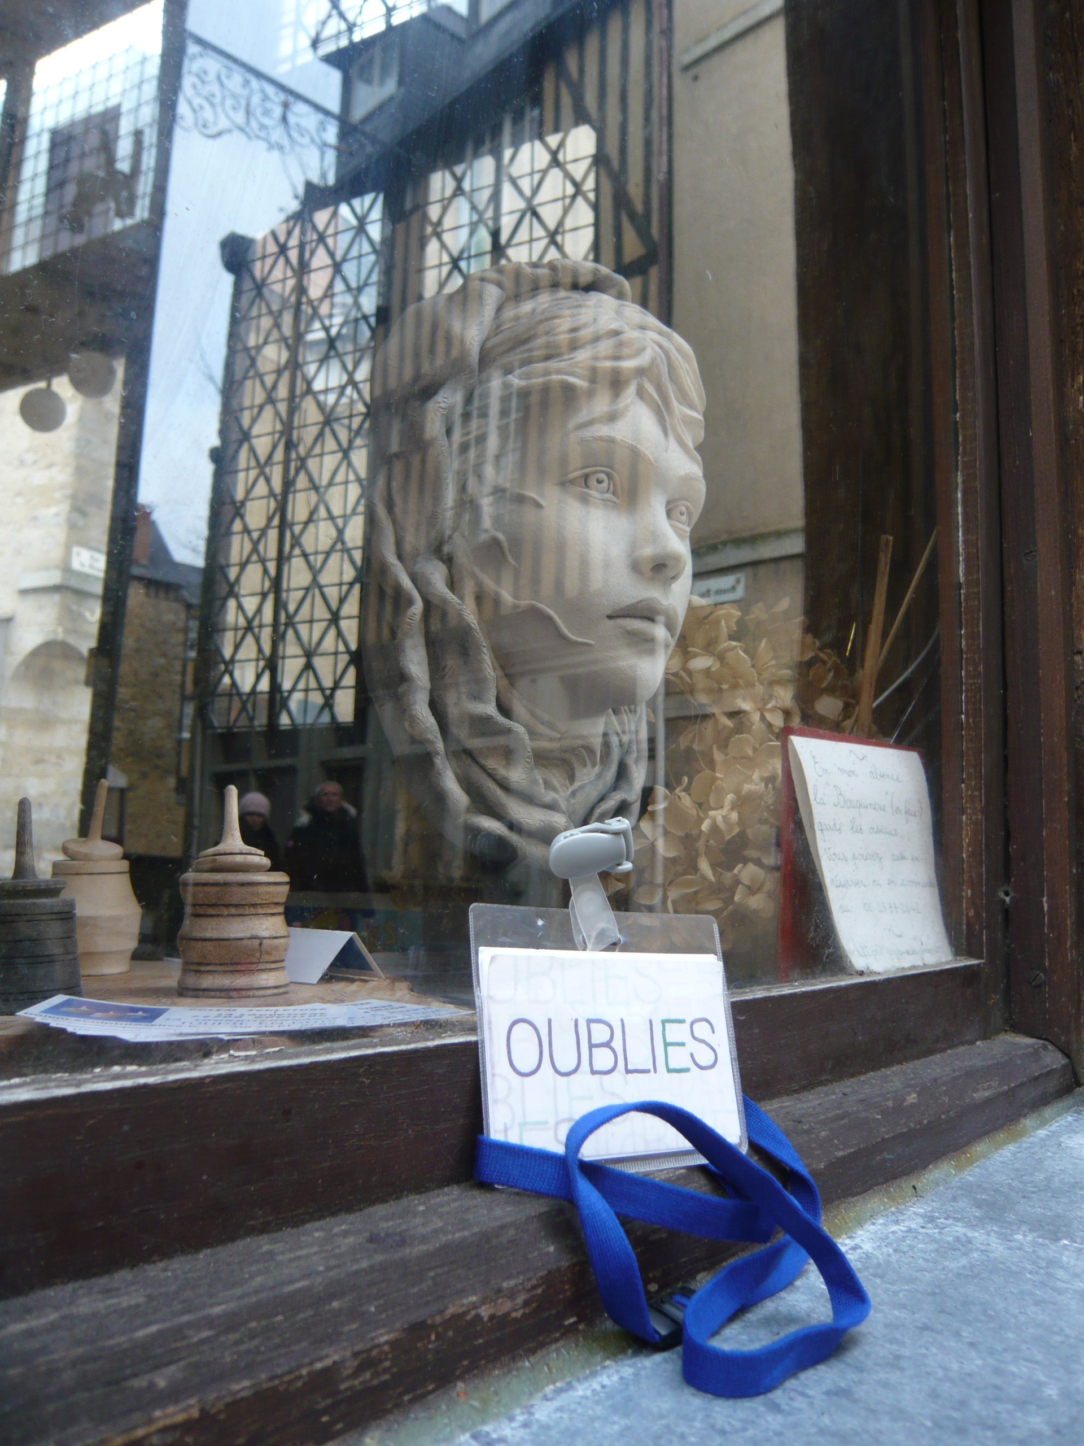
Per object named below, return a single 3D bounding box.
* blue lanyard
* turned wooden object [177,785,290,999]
[{"bbox_3d":[0.047,0.125,0.307,0.087,0.042,0.119,-6,-10,38],"label":"blue lanyard"},{"bbox_3d":[-0.105,0.056,0.400,0.037,0.071,0.037,-6,-10,38],"label":"turned wooden object"}]

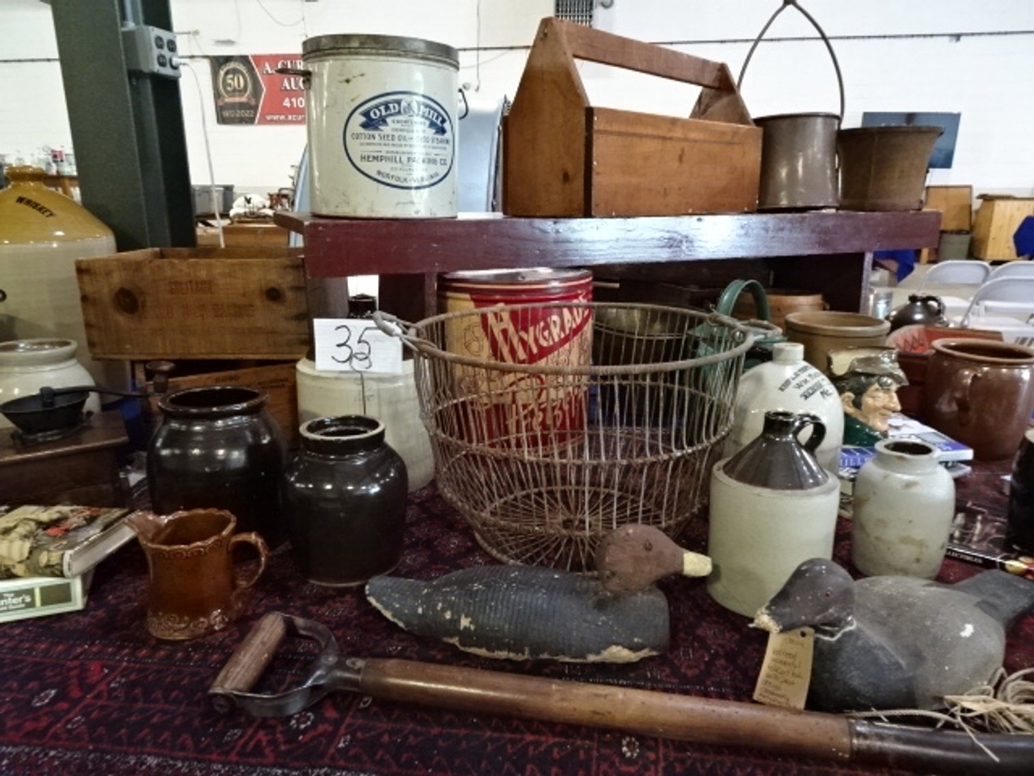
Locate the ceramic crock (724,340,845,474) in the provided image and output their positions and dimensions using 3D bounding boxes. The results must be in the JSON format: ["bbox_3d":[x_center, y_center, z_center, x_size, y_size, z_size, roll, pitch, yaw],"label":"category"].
[{"bbox_3d":[0.403,0.059,1.085,0.169,0.247,0.169,-2,15,-7],"label":"ceramic crock"}]

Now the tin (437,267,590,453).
[{"bbox_3d":[-0.002,-0.065,1.459,0.305,0.321,0.305,0,15,0],"label":"tin"}]

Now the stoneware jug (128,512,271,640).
[{"bbox_3d":[-0.357,0.202,0.803,0.160,0.112,0.094,3,15,9],"label":"stoneware jug"}]

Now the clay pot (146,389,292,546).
[{"bbox_3d":[-0.416,0.113,1.012,0.184,0.204,0.184,-6,16,-22],"label":"clay pot"}]

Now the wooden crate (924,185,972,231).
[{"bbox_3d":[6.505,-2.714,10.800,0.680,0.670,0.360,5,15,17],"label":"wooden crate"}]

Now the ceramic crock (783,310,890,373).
[{"bbox_3d":[0.684,-0.048,1.564,0.212,0.208,0.212,0,15,0],"label":"ceramic crock"}]

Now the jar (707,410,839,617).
[{"bbox_3d":[0.312,0.140,0.875,0.148,0.222,0.148,0,15,0],"label":"jar"}]

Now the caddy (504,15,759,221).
[{"bbox_3d":[0.301,-0.601,1.681,0.246,0.375,0.687,14,20,43],"label":"caddy"}]

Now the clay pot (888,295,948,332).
[{"bbox_3d":[1.030,-0.125,1.860,0.165,0.232,0.165,0,15,0],"label":"clay pot"}]

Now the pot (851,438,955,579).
[{"bbox_3d":[0.491,0.150,0.917,0.115,0.154,0.115,0,15,0],"label":"pot"}]

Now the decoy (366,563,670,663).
[{"bbox_3d":[0.012,0.214,0.780,0.355,0.102,0.135,1,15,5],"label":"decoy"}]

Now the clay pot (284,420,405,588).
[{"bbox_3d":[-0.213,0.137,0.906,0.149,0.185,0.149,0,15,0],"label":"clay pot"}]

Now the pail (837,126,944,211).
[{"bbox_3d":[0.950,-0.558,1.859,0.245,0.203,0.245,0,15,0],"label":"pail"}]

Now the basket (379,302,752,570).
[{"bbox_3d":[0.086,0.062,1.040,0.512,0.288,0.465,0,15,0],"label":"basket"}]

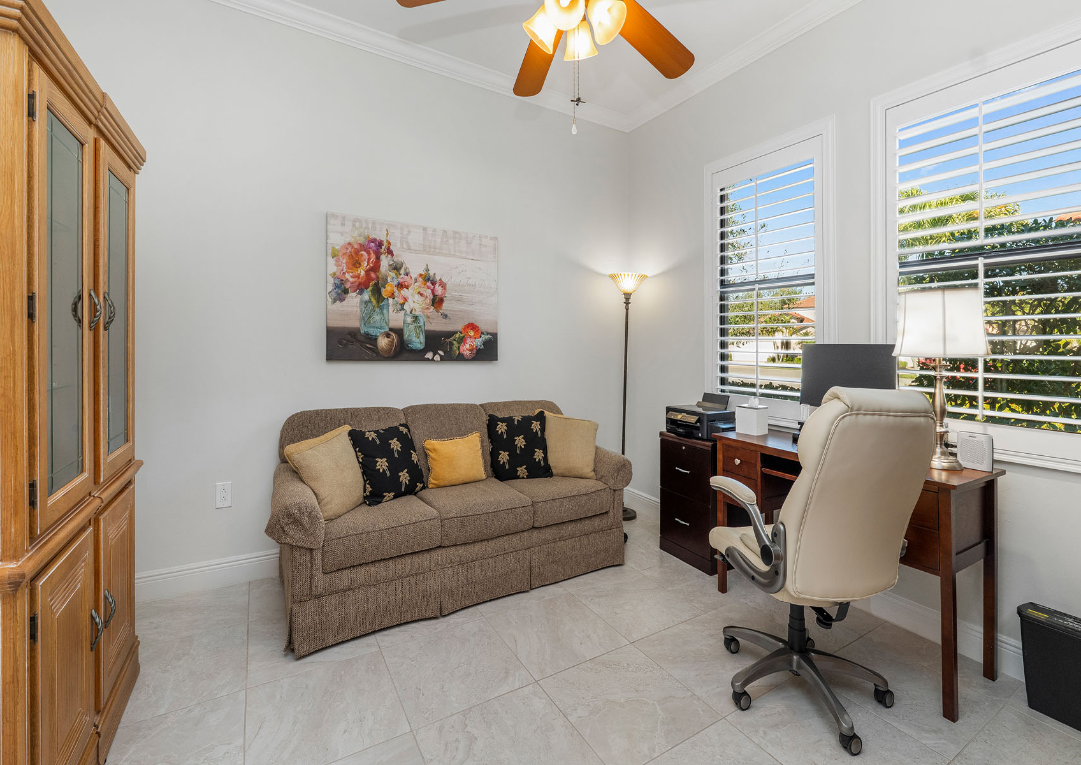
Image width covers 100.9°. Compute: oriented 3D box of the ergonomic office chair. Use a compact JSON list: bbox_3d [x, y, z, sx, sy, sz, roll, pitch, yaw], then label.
[{"bbox_3d":[0.988,0.570,1.668,0.640,1.130,0.660,0,3,-12],"label":"ergonomic office chair"}]

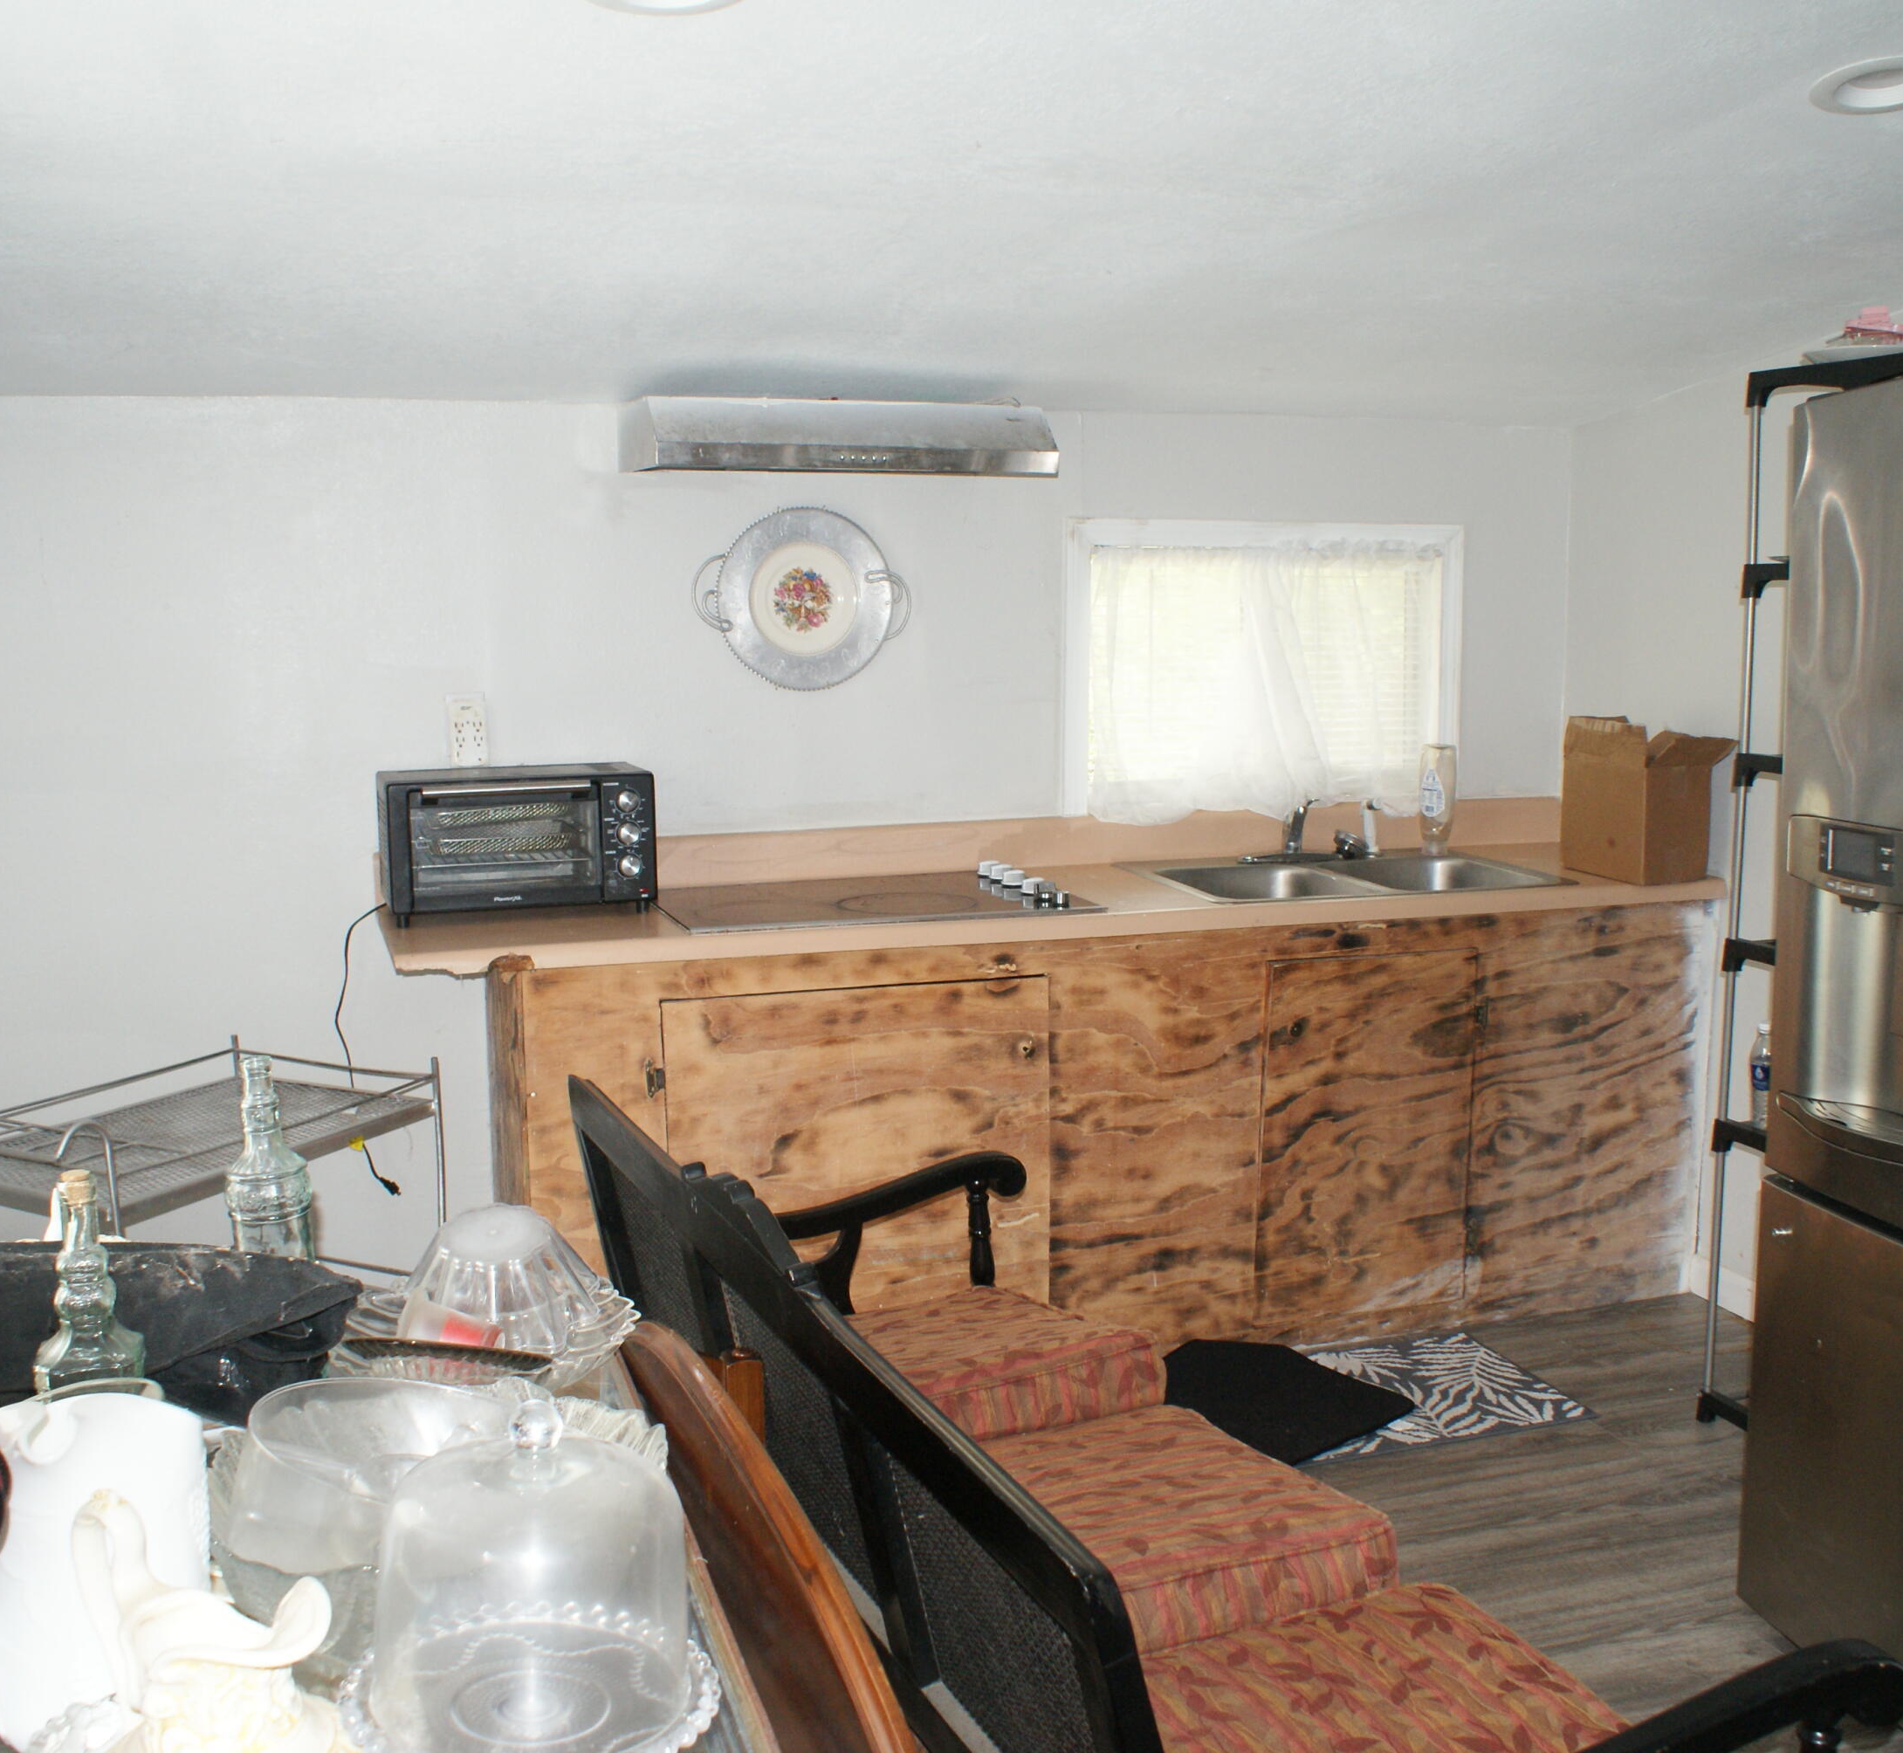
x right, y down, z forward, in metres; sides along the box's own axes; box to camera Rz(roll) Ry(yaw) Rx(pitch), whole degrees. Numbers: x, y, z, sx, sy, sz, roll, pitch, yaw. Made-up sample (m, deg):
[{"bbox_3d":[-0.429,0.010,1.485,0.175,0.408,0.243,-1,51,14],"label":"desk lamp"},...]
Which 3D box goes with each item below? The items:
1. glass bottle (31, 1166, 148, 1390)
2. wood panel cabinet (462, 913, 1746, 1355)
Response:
[{"bbox_3d":[-0.657,0.369,1.501,0.083,0.295,0.083,-6,10,-34],"label":"glass bottle"},{"bbox_3d":[0.301,0.487,4.133,2.490,0.865,0.640,-3,8,-17],"label":"wood panel cabinet"}]

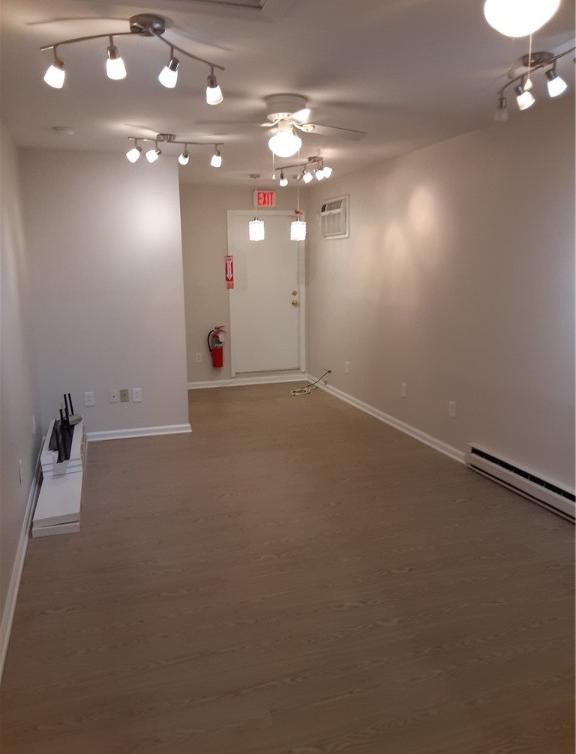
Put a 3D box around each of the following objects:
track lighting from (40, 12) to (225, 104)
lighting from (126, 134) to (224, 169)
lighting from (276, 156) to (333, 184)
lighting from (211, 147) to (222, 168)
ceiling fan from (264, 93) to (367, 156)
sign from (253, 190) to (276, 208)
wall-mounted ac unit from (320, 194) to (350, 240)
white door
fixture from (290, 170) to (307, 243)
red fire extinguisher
[{"bbox_3d":[-0.598,-1.266,2.450,0.800,0.220,0.430,-4,12,-18],"label":"track lighting"},{"bbox_3d":[-0.804,-1.656,4.402,0.780,0.220,0.250,-7,13,-30],"label":"lighting"},{"bbox_3d":[0.119,-1.892,5.508,0.230,0.220,0.840,-8,13,-31],"label":"lighting"},{"bbox_3d":[-0.542,-1.664,4.503,0.085,0.170,0.085,-4,12,-18],"label":"lighting"},{"bbox_3d":[-0.014,-1.412,3.401,1.060,0.330,1.060,-4,12,-18],"label":"ceiling fan"},{"bbox_3d":[-0.275,-2.216,7.465,0.275,0.190,0.050,-4,12,-18],"label":"sign"},{"bbox_3d":[0.508,-1.798,6.835,0.075,0.430,0.740,-4,12,-18],"label":"wall-mounted ac unit"},{"bbox_3d":[-0.252,-1.054,7.735,1.015,2.090,0.070,-4,12,-18],"label":"white door"},{"bbox_3d":[0.121,-1.907,6.798,0.155,0.710,0.155,-4,12,-18],"label":"fixture"},{"bbox_3d":[-0.896,-0.366,7.538,0.220,0.510,0.160,-4,12,-18],"label":"red fire extinguisher"}]

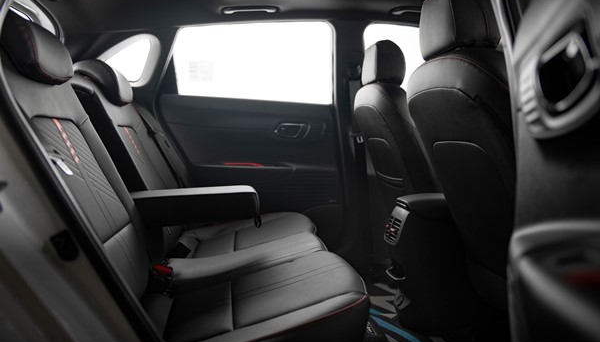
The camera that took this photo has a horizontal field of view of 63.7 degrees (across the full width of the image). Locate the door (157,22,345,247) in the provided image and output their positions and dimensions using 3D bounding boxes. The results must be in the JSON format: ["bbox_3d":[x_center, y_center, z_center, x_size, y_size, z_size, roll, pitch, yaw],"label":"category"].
[{"bbox_3d":[-0.219,-0.157,2.140,0.870,1.010,0.170,0,4,-6],"label":"door"}]

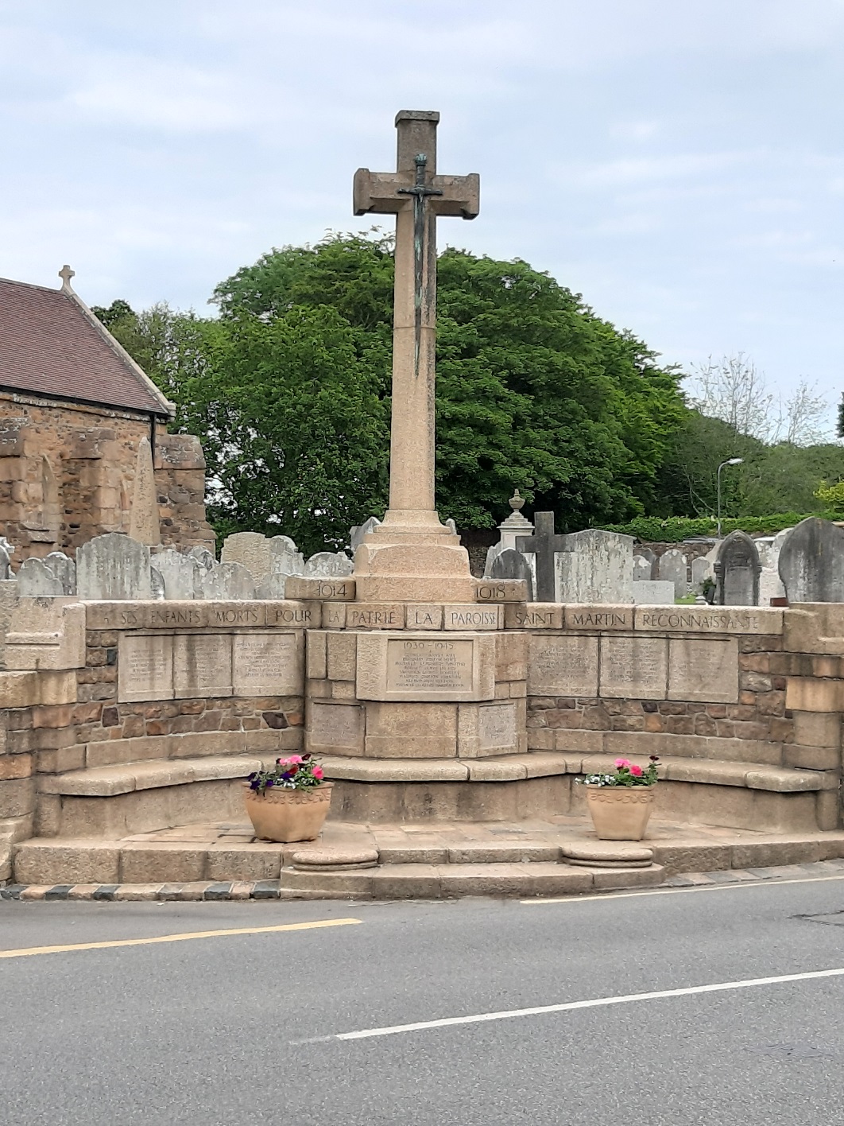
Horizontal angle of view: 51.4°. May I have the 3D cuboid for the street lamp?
[{"bbox_3d":[10.898,-1.161,31.000,0.960,5.200,0.280,1,-1,0],"label":"street lamp"}]

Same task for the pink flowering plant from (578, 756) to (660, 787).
[{"bbox_3d":[1.477,1.517,6.540,0.560,0.240,0.460,0,-1,18],"label":"pink flowering plant"}]

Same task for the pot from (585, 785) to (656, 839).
[{"bbox_3d":[1.488,1.823,6.560,0.475,0.410,0.475,0,-1,18],"label":"pot"}]

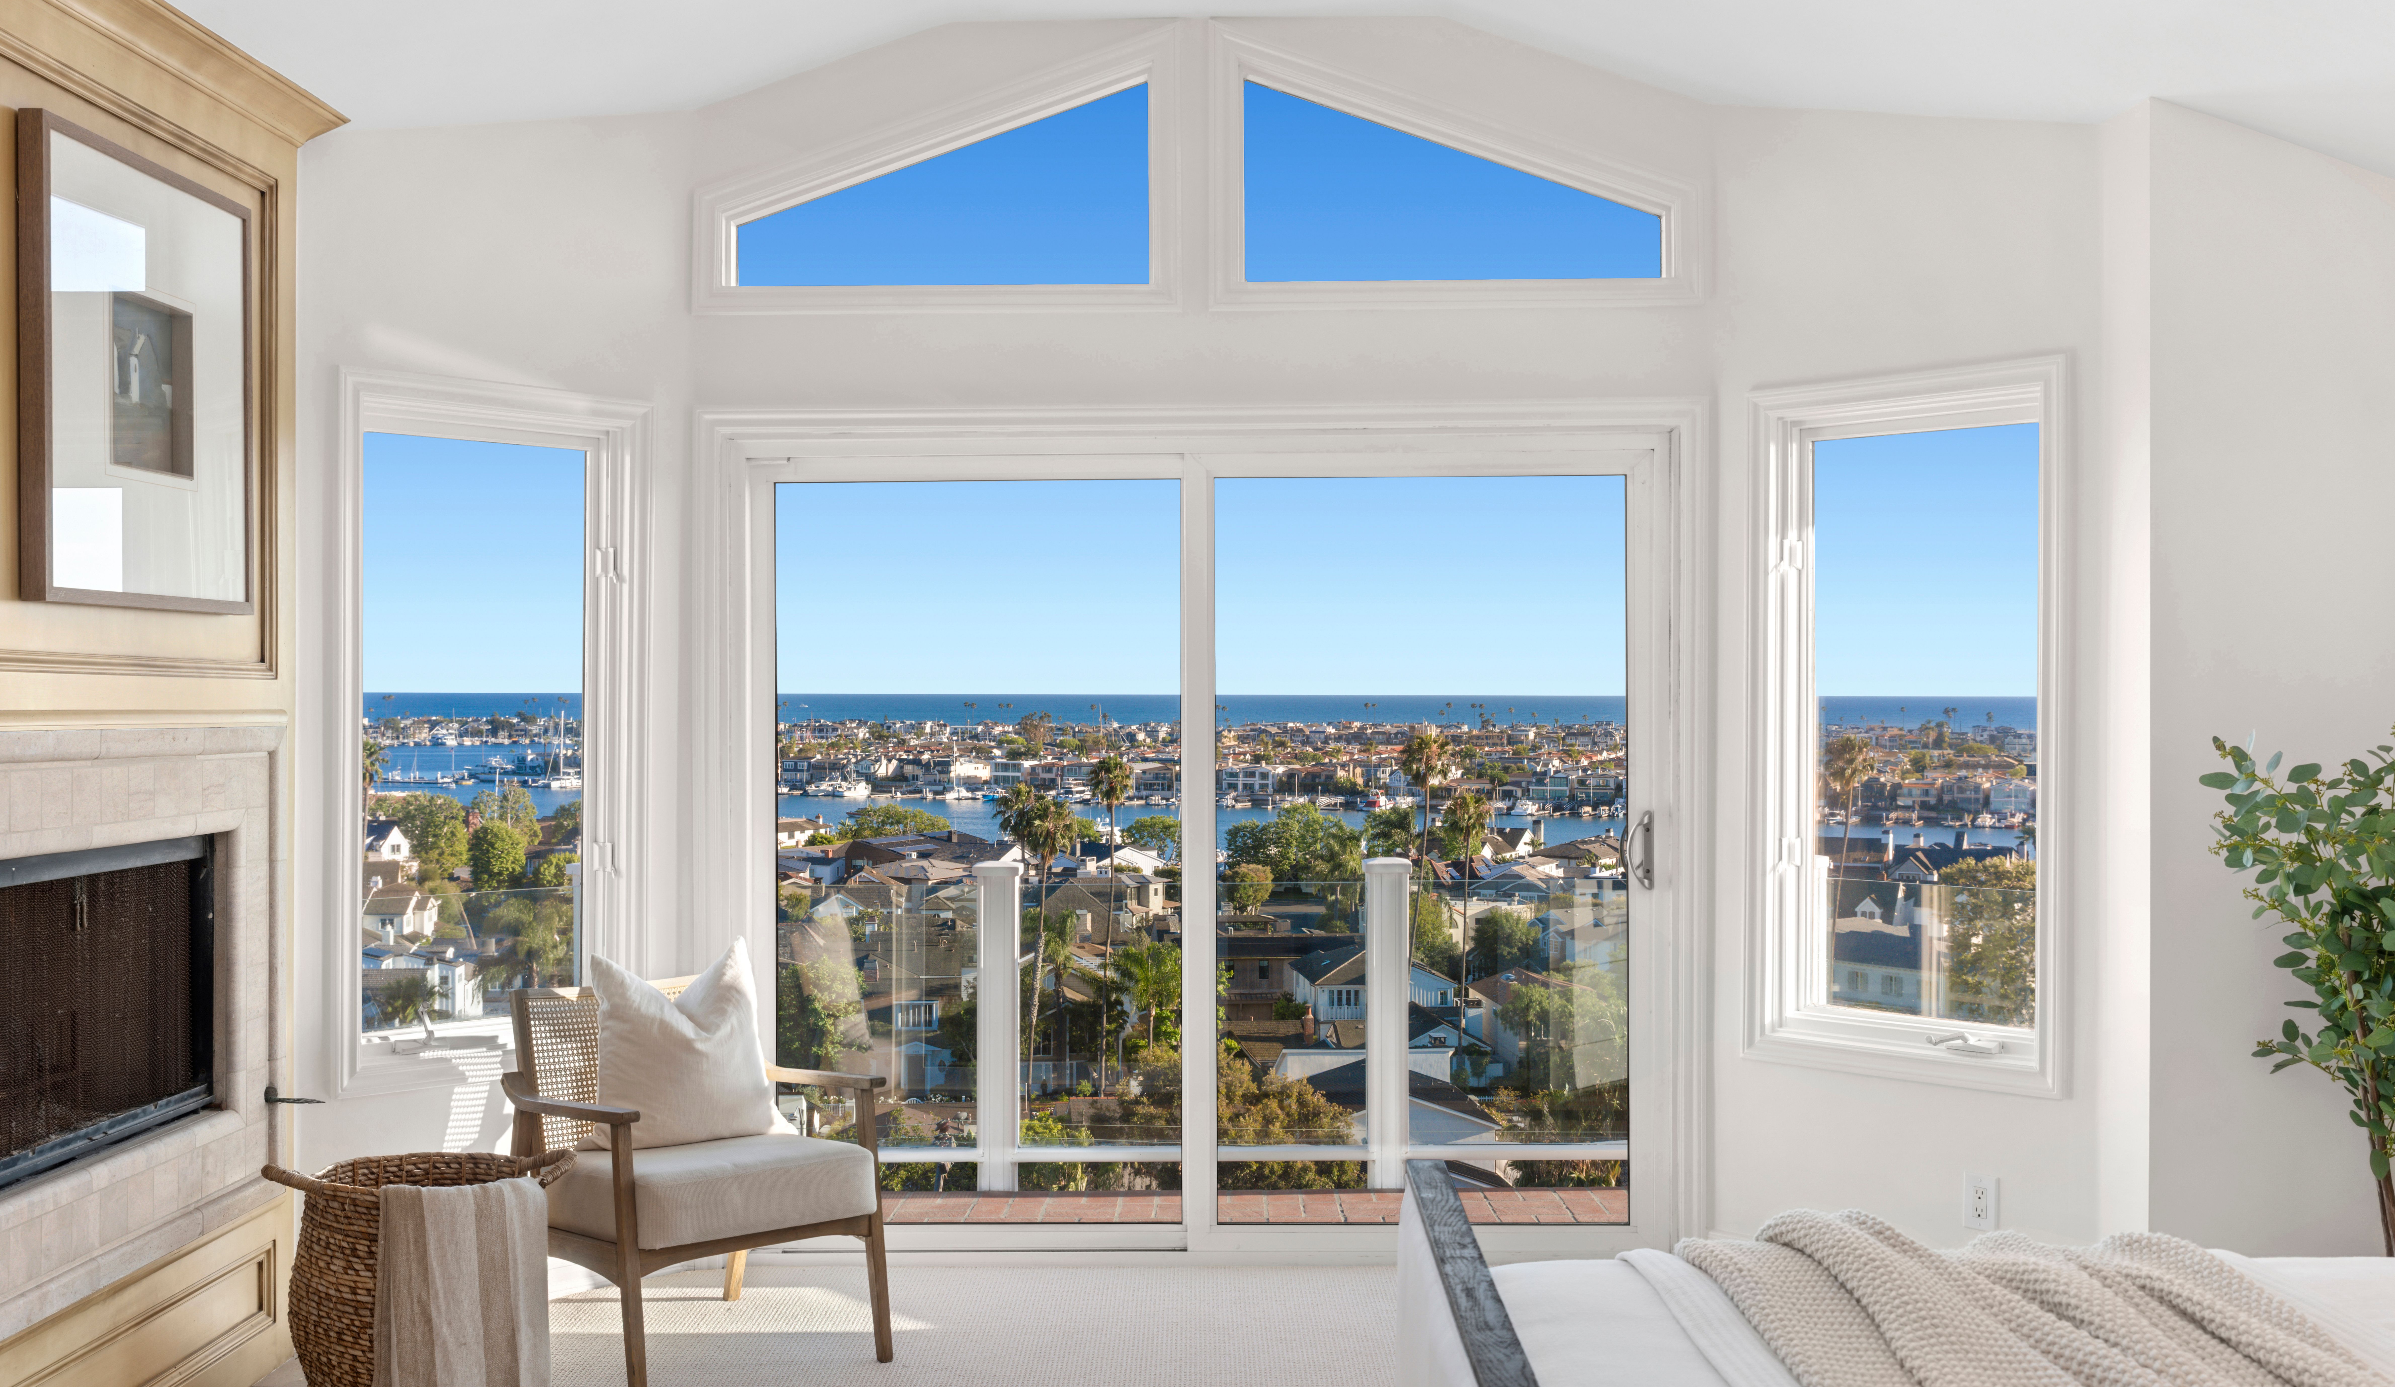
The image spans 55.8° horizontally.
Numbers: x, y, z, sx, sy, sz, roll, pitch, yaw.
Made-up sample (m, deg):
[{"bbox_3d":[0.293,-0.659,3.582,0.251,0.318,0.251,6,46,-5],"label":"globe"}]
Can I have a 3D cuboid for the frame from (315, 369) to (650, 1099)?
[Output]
[{"bbox_3d":[-1.572,0.087,5.115,0.110,1.560,0.765,0,0,44],"label":"frame"}]

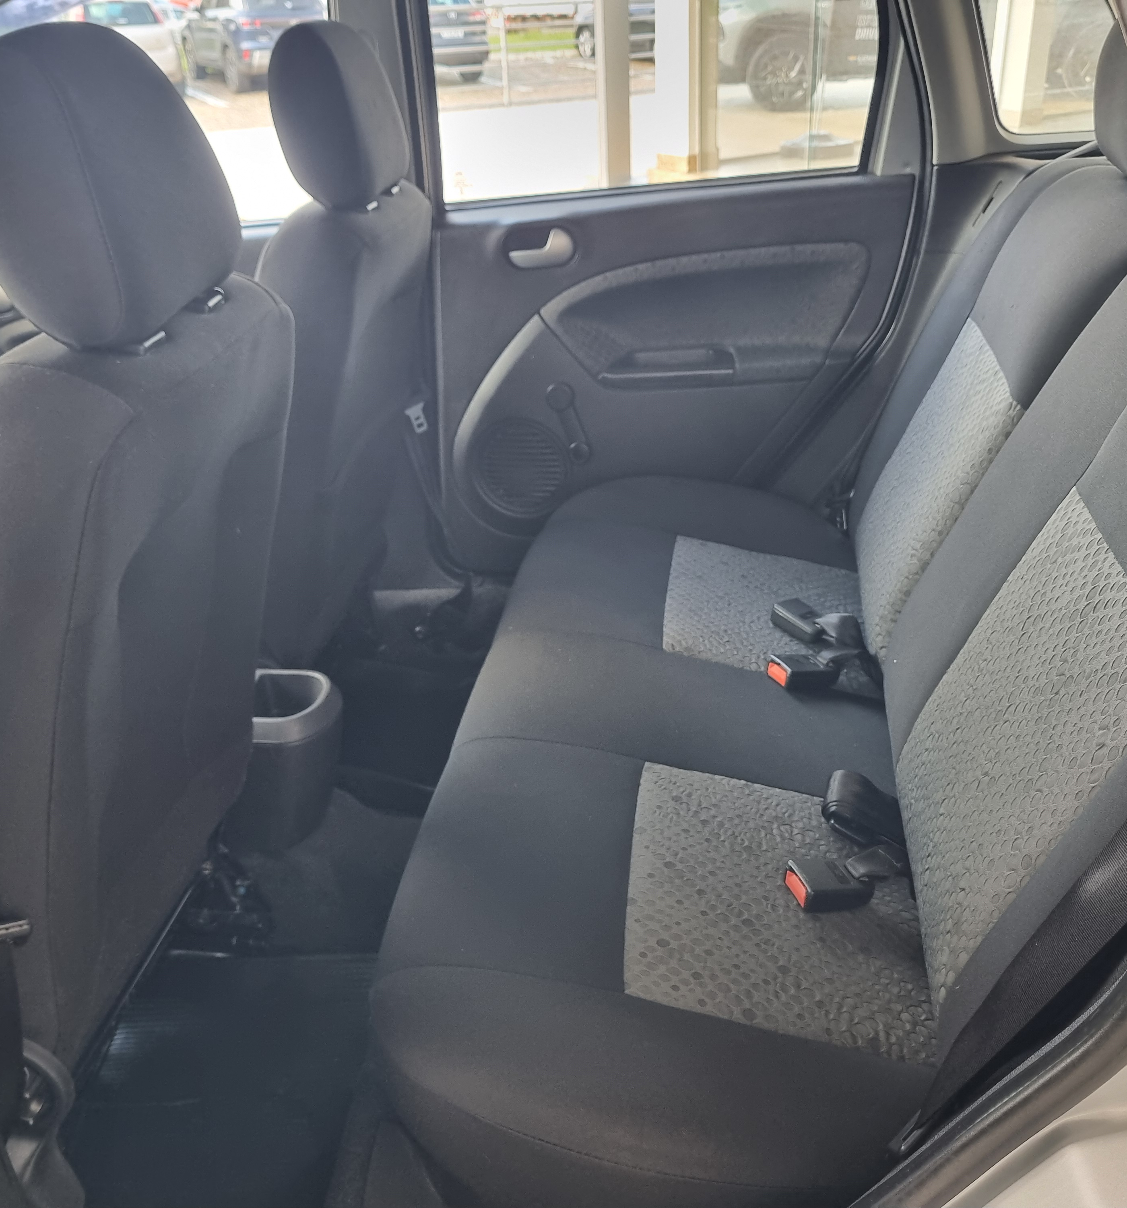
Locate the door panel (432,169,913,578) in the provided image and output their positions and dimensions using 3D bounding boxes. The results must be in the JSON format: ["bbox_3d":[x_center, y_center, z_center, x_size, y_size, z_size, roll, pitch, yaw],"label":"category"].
[{"bbox_3d":[0.173,-0.334,2.003,0.761,0.676,0.104,1,27,8],"label":"door panel"}]

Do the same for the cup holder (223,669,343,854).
[{"bbox_3d":[-0.377,0.218,1.678,0.151,0.230,0.132,1,27,8],"label":"cup holder"}]

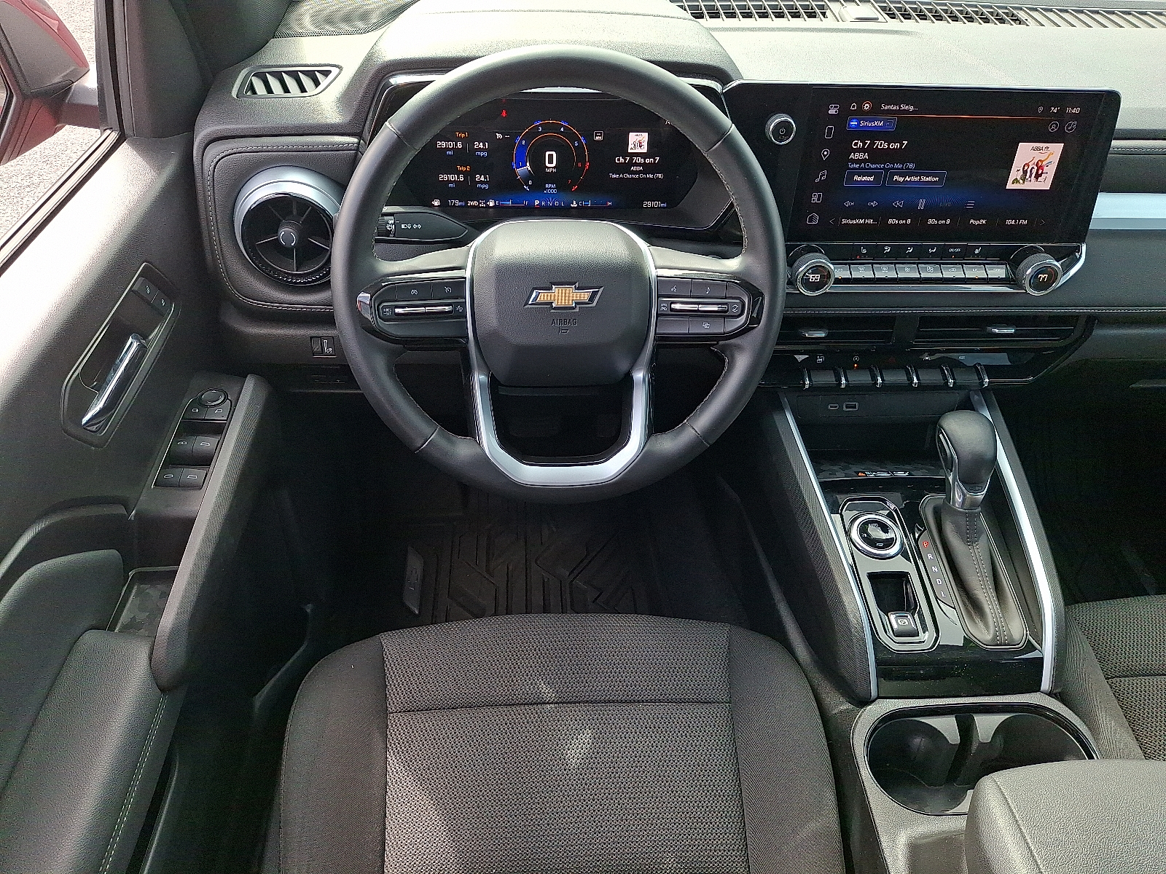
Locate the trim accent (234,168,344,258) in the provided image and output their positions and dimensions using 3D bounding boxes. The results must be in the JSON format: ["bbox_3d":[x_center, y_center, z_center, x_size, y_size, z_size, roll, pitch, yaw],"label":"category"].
[{"bbox_3d":[-0.265,-0.201,0.768,0.104,0.082,0.036,-1,37,-5],"label":"trim accent"}]

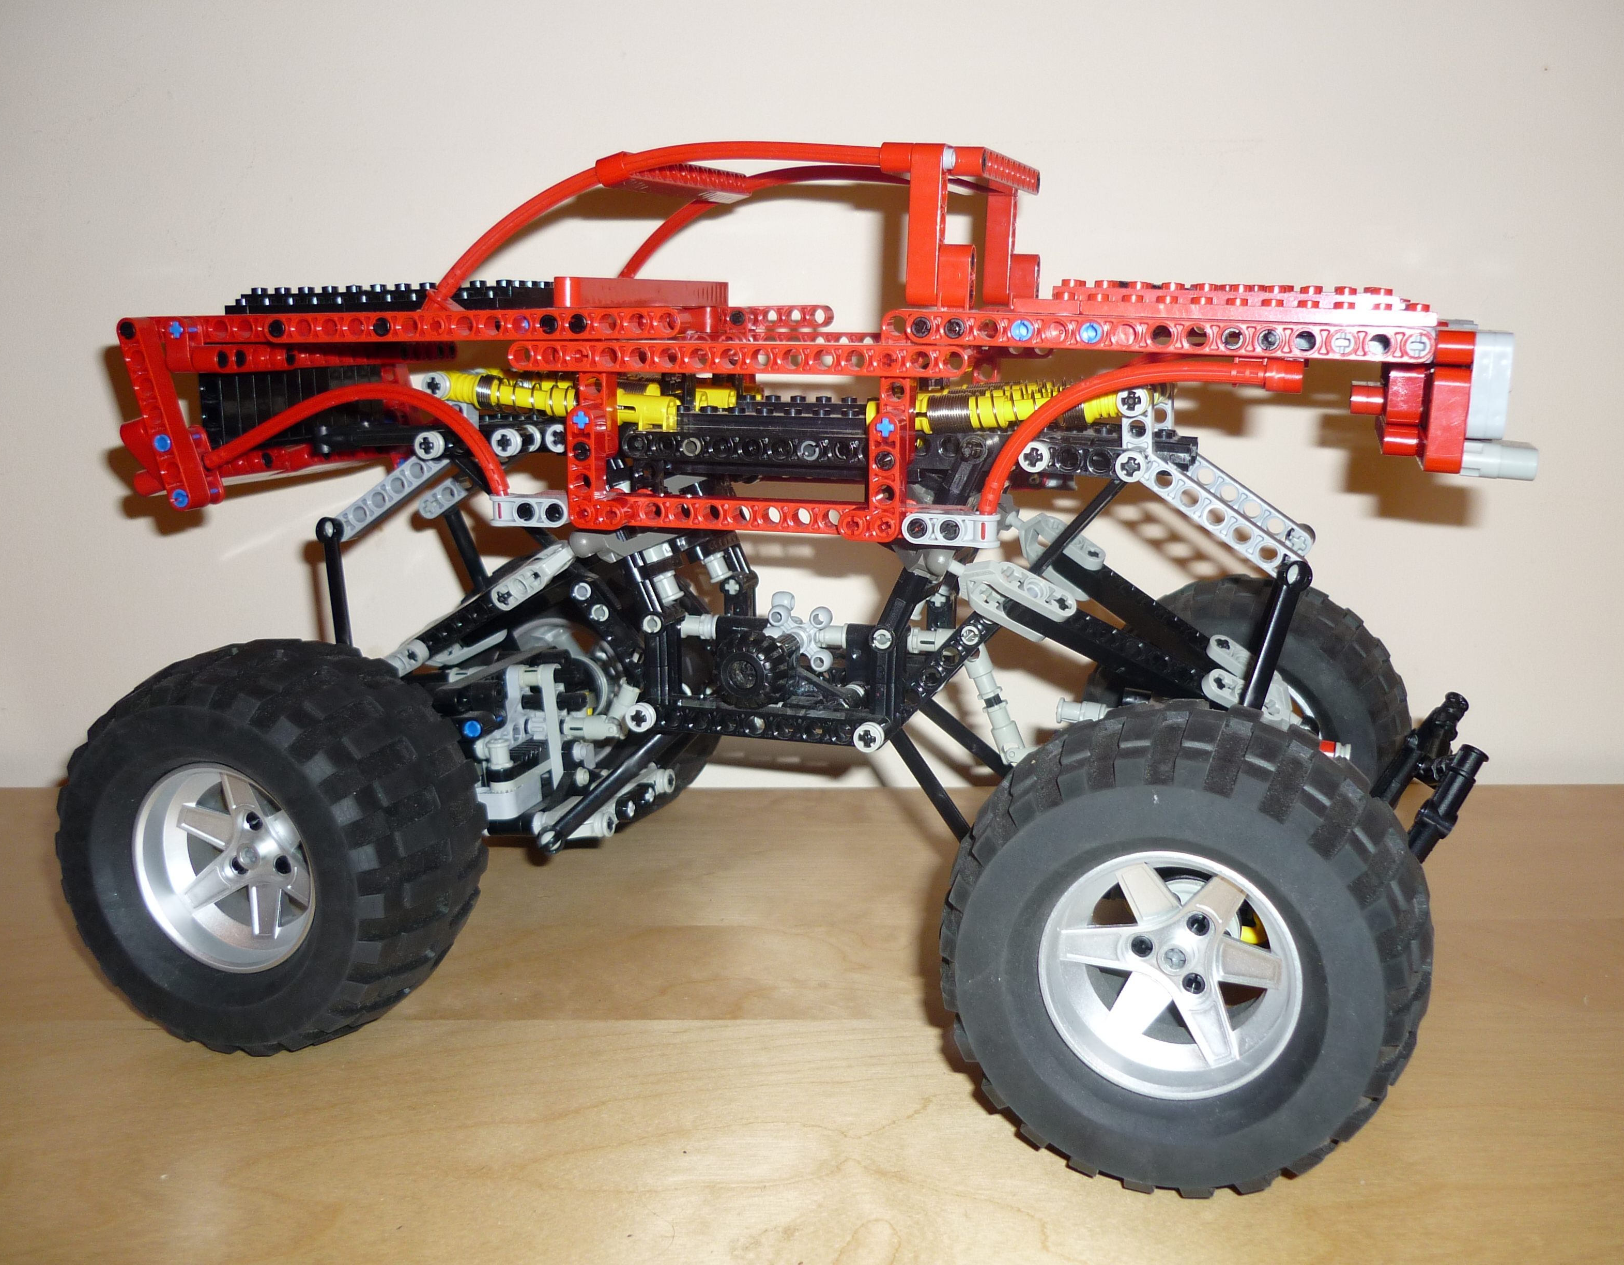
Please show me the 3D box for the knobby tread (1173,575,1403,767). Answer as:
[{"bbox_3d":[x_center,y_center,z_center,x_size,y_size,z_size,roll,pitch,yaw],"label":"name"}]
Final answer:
[{"bbox_3d":[0.146,0.034,0.547,0.107,0.107,0.053,3,12,13],"label":"knobby tread"}]

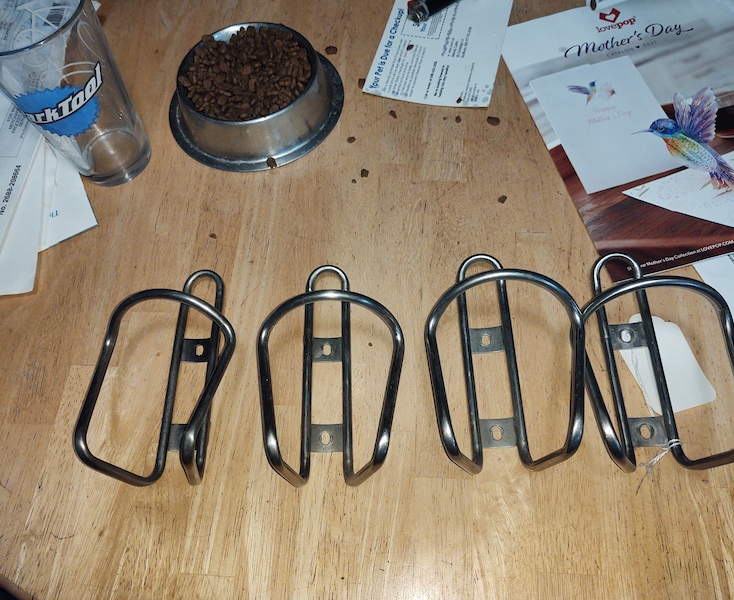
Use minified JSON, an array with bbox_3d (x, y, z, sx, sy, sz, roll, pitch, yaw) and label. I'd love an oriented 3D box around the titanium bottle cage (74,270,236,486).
[{"bbox_3d":[-0.122,0.034,0.393,0.090,0.084,0.152,-1,62,8],"label":"titanium bottle cage"}]

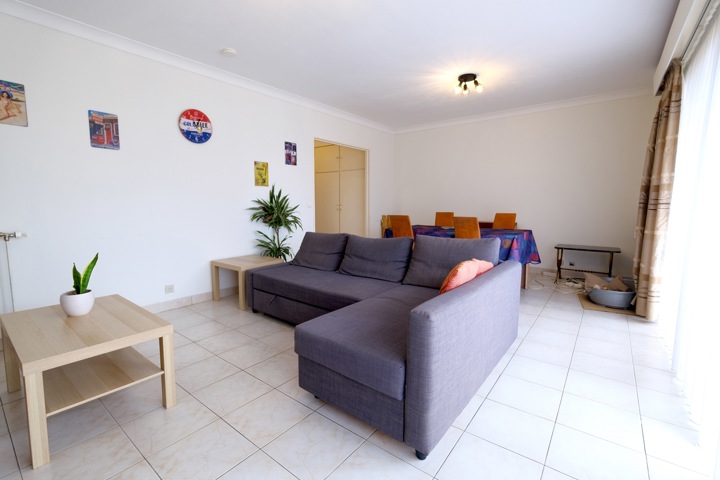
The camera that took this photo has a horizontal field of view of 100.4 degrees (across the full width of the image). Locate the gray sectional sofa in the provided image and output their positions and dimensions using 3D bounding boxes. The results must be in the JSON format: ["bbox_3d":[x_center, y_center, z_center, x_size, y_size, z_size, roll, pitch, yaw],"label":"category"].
[{"bbox_3d":[-0.153,0.396,2.483,2.323,0.838,1.510,5,8,38],"label":"gray sectional sofa"}]

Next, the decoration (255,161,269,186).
[{"bbox_3d":[-1.224,-0.828,3.764,0.015,0.295,0.200,6,9,39],"label":"decoration"}]

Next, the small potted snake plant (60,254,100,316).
[{"bbox_3d":[-1.600,0.253,1.705,0.150,0.335,0.155,5,8,38],"label":"small potted snake plant"}]

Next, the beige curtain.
[{"bbox_3d":[3.051,-0.462,3.144,0.192,2.410,0.745,5,8,38],"label":"beige curtain"}]

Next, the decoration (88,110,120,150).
[{"bbox_3d":[-2.194,-0.941,2.582,0.015,0.300,0.200,6,9,39],"label":"decoration"}]

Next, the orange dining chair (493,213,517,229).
[{"bbox_3d":[1.994,0.120,4.297,0.414,0.977,0.497,5,8,38],"label":"orange dining chair"}]

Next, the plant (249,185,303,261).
[{"bbox_3d":[-0.991,-0.001,3.631,0.570,1.290,0.590,5,8,38],"label":"plant"}]

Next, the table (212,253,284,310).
[{"bbox_3d":[-1.280,0.468,3.482,0.576,0.458,0.541,5,8,38],"label":"table"}]

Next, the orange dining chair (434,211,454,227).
[{"bbox_3d":[1.276,0.037,4.902,0.390,0.940,0.490,5,8,38],"label":"orange dining chair"}]

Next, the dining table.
[{"bbox_3d":[1.292,0.237,3.967,1.680,0.760,1.020,5,8,38],"label":"dining table"}]

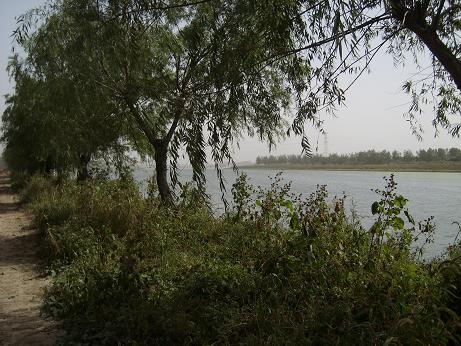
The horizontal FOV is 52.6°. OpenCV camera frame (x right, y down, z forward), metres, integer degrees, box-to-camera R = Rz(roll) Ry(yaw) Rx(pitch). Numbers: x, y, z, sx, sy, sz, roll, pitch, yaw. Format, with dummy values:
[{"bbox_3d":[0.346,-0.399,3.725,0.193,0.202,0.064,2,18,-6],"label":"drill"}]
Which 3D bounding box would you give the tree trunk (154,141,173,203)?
[{"bbox_3d":[-1.570,0.030,11.000,0.380,1.550,0.340,0,1,0],"label":"tree trunk"}]

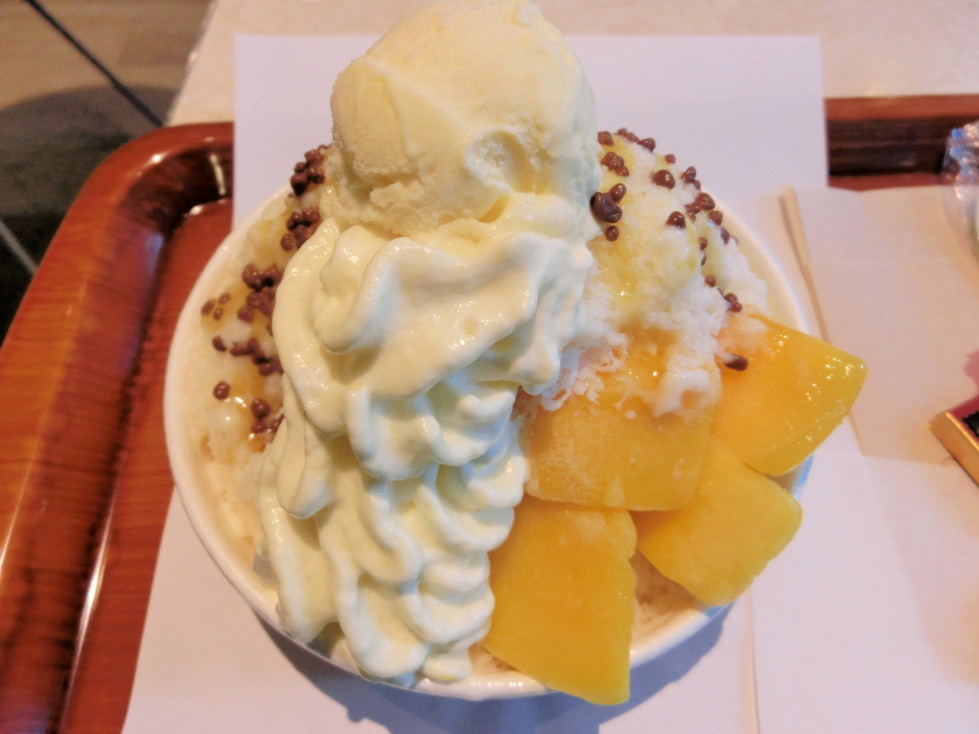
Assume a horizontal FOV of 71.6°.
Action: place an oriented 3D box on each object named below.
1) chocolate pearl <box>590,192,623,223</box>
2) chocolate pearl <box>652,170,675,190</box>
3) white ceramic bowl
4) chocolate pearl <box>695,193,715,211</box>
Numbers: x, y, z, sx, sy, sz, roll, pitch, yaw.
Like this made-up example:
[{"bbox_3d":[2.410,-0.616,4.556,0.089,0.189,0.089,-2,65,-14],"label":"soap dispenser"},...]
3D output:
[{"bbox_3d":[0.025,-0.034,0.143,0.006,0.006,0.006,0,61,0],"label":"chocolate pearl"},{"bbox_3d":[0.039,-0.042,0.152,0.005,0.004,0.005,0,61,0],"label":"chocolate pearl"},{"bbox_3d":[0.001,0.011,0.223,0.180,0.074,0.180,0,61,0],"label":"white ceramic bowl"},{"bbox_3d":[0.051,-0.039,0.161,0.004,0.004,0.004,0,61,0],"label":"chocolate pearl"}]

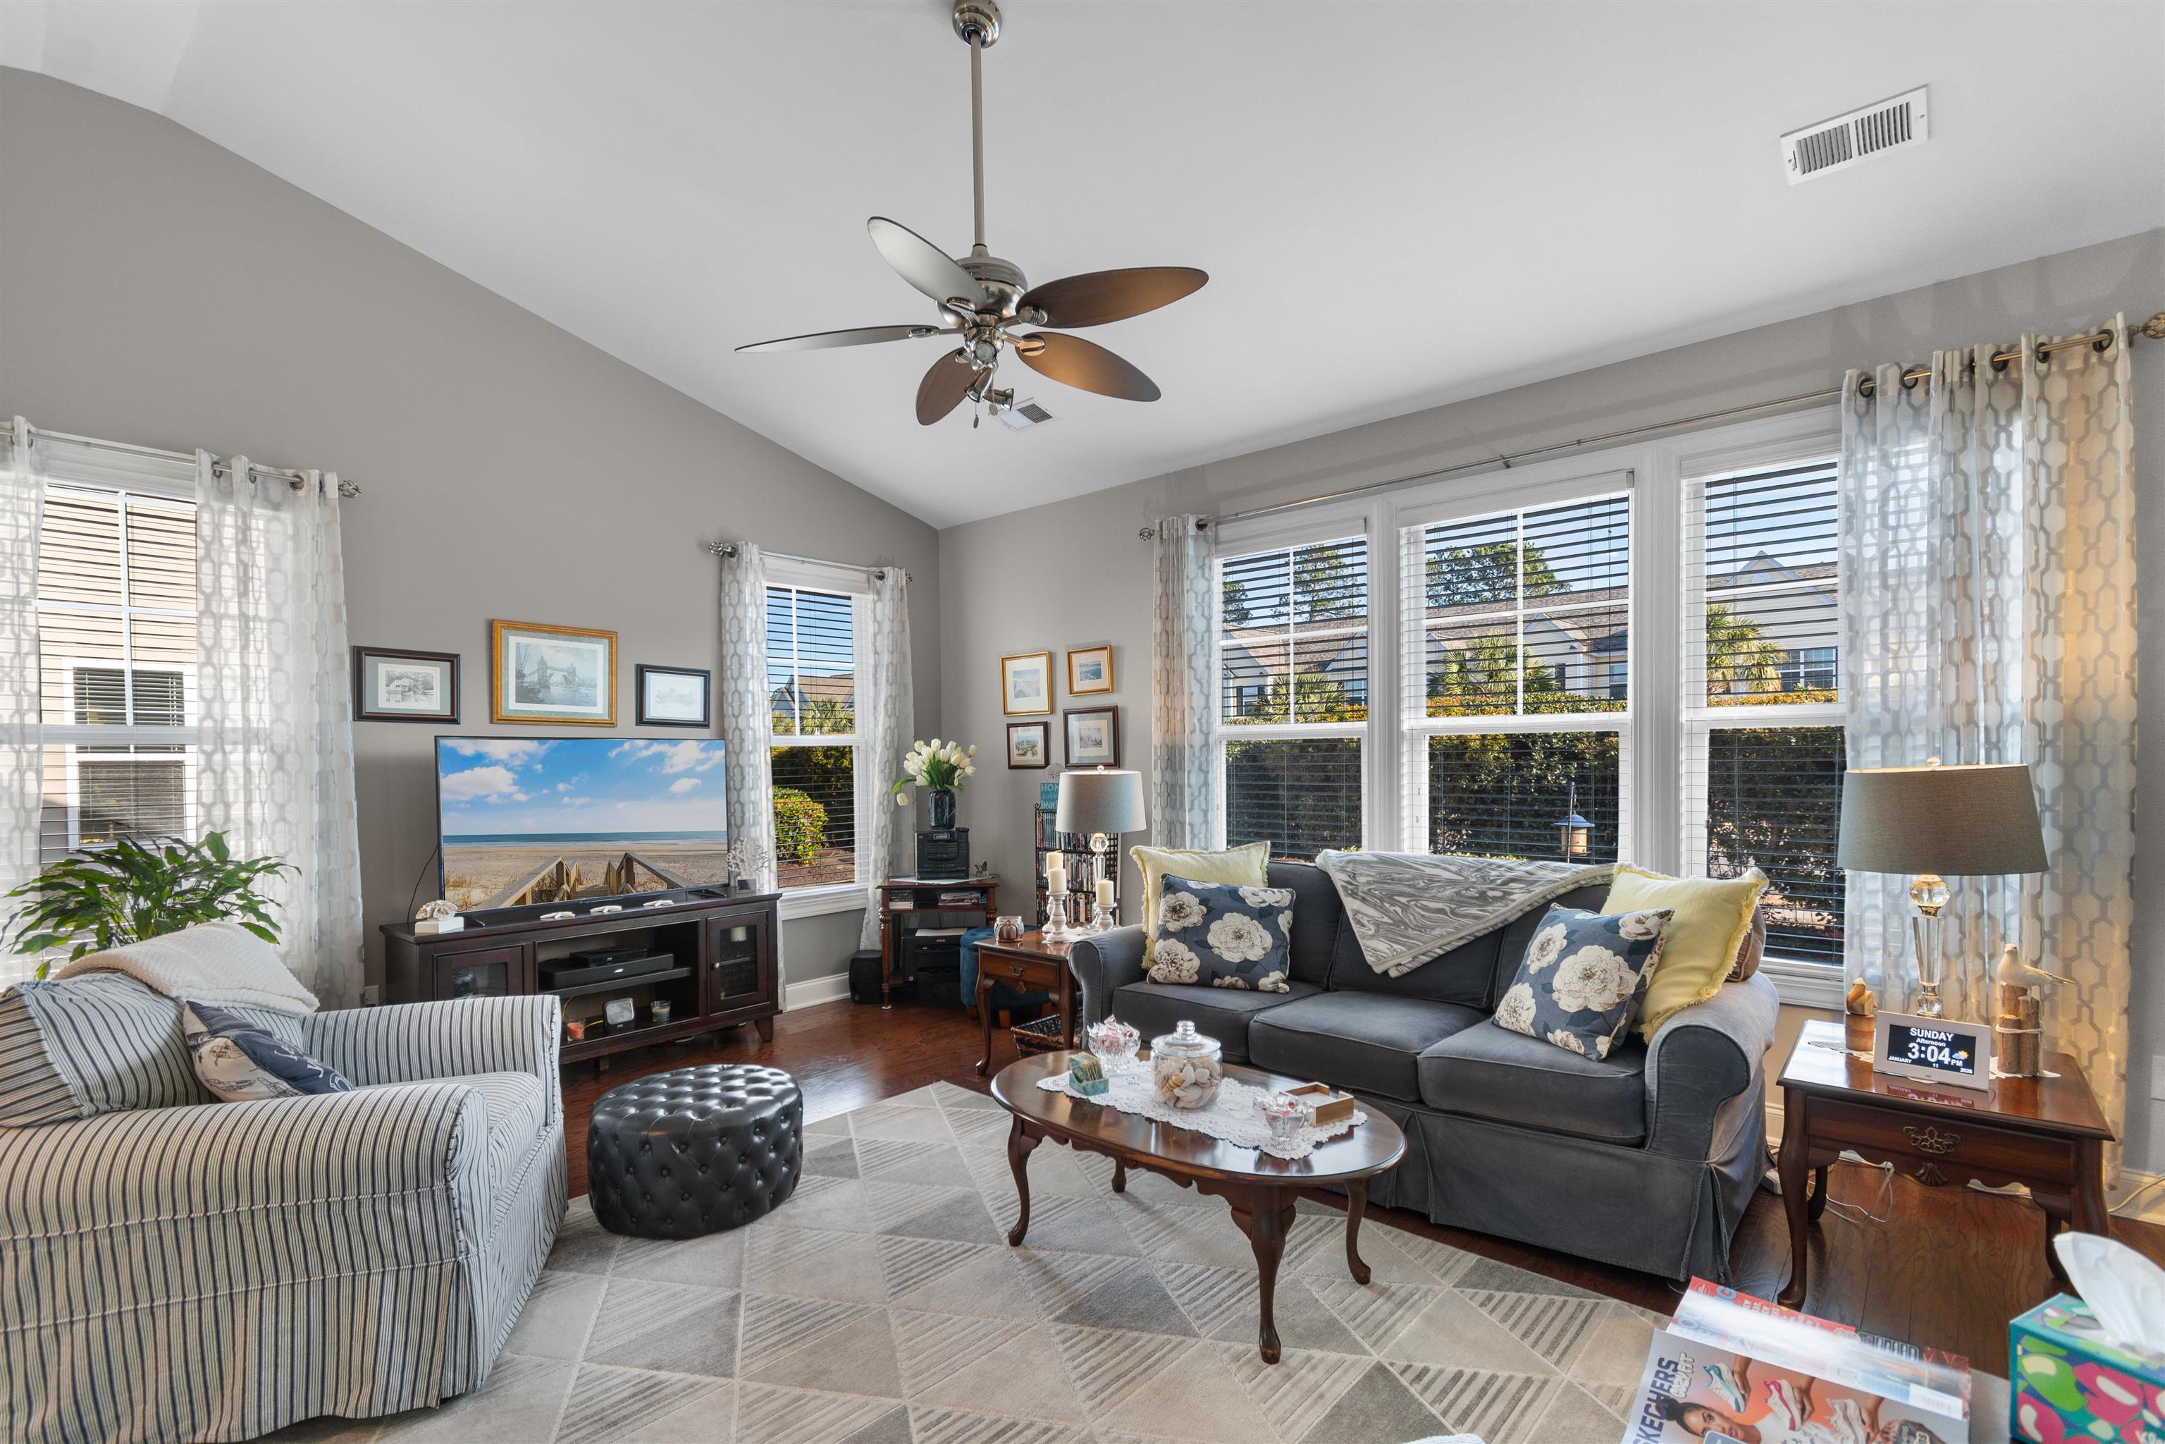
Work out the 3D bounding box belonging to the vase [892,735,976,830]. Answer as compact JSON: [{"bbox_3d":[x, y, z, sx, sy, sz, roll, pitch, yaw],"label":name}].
[{"bbox_3d":[-0.831,0.343,5.010,0.471,0.512,0.409,0,-2,-4],"label":"vase"}]

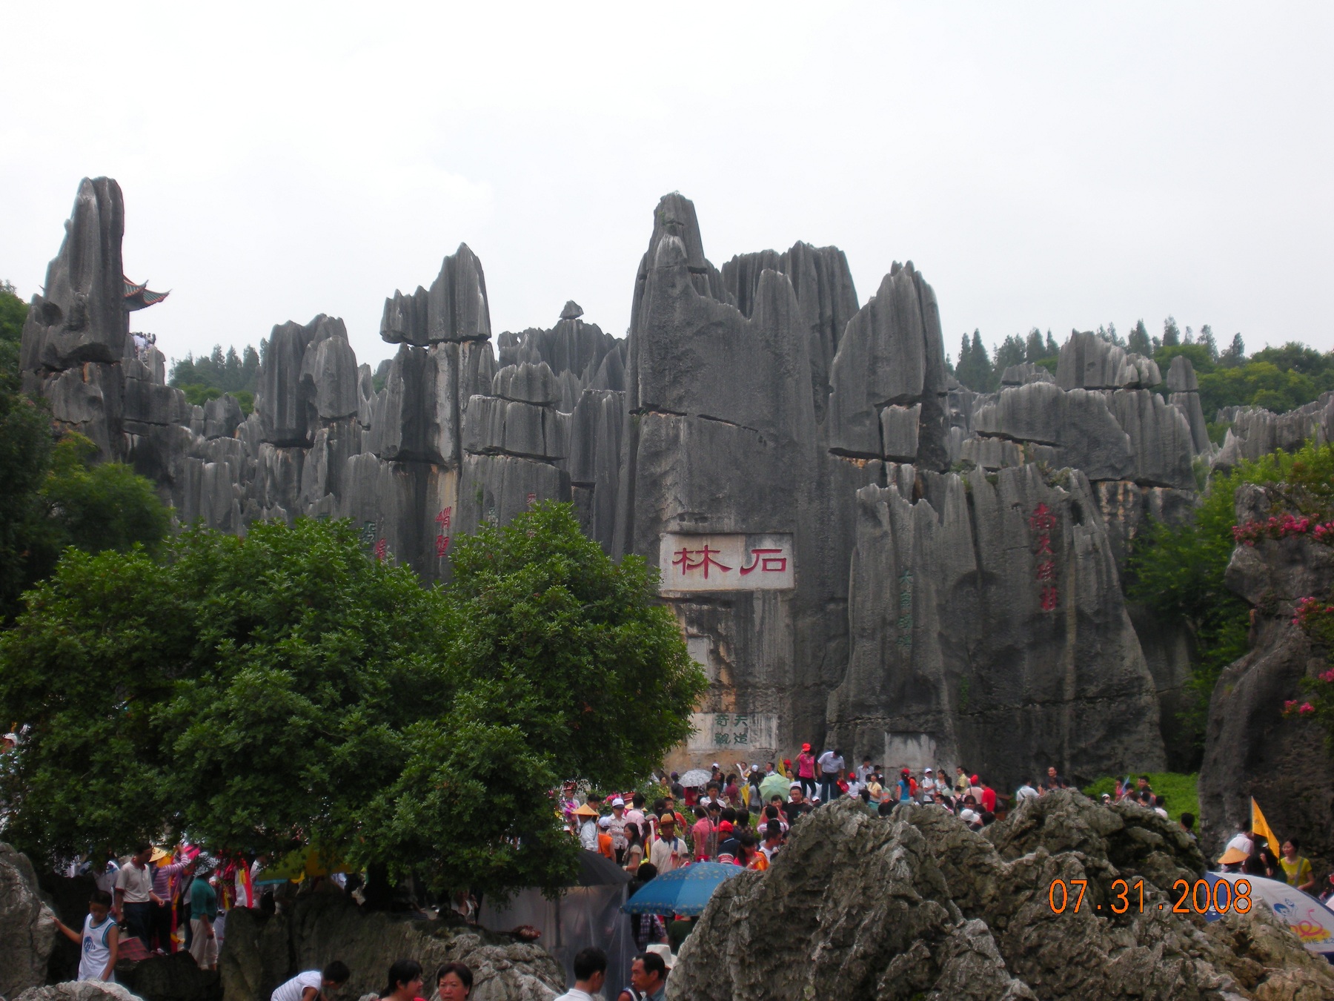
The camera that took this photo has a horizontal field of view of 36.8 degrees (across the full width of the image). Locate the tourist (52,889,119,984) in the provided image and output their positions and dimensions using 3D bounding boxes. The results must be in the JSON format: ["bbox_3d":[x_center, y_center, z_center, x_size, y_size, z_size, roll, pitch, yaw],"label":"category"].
[{"bbox_3d":[-4.507,3.724,15.521,0.520,1.380,0.360,-4,-8,30],"label":"tourist"}]

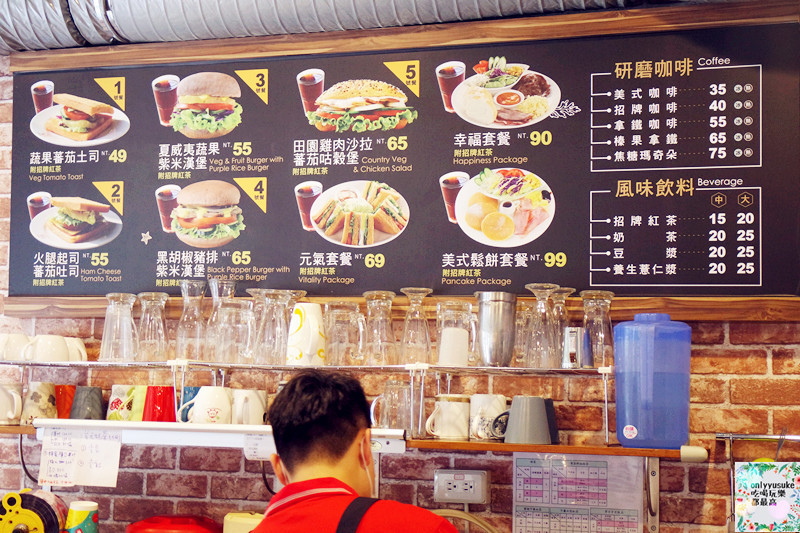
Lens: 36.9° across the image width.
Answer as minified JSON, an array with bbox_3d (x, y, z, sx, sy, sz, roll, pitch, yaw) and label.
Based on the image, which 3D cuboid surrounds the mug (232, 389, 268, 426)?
[{"bbox_3d":[-0.343,0.328,2.719,0.075,0.101,0.105,3,-6,-12],"label":"mug"}]

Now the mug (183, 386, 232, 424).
[{"bbox_3d":[-0.447,0.329,2.757,0.122,0.107,0.090,3,-6,-12],"label":"mug"}]

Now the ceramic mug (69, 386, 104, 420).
[{"bbox_3d":[-0.739,0.336,2.843,0.083,0.104,0.113,4,-7,-24],"label":"ceramic mug"}]

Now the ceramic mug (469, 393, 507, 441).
[{"bbox_3d":[0.181,0.319,2.545,0.077,0.098,0.109,-2,-6,29],"label":"ceramic mug"}]

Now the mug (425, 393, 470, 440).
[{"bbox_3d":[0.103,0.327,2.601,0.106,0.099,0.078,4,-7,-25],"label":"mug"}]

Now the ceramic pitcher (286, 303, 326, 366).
[{"bbox_3d":[-0.208,0.154,2.709,0.089,0.145,0.117,3,-6,-14],"label":"ceramic pitcher"}]

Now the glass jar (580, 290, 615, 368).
[{"bbox_3d":[0.415,0.133,2.519,0.073,0.167,0.073,-1,-6,17],"label":"glass jar"}]

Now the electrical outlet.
[{"bbox_3d":[0.142,0.499,2.719,0.120,0.072,0.040,0,-6,17],"label":"electrical outlet"}]

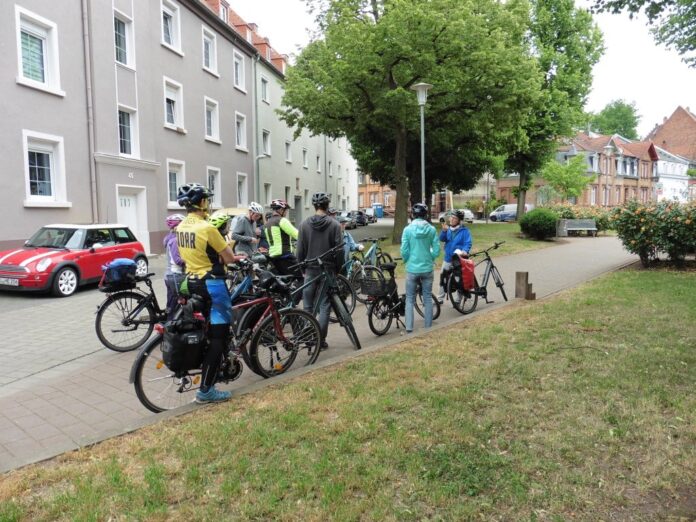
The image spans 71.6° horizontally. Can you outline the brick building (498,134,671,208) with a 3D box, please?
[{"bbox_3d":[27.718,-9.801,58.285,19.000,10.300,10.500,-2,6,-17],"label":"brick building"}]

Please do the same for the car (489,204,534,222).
[{"bbox_3d":[18.747,-5.436,55.000,4.700,1.950,1.880,4,8,41],"label":"car"}]

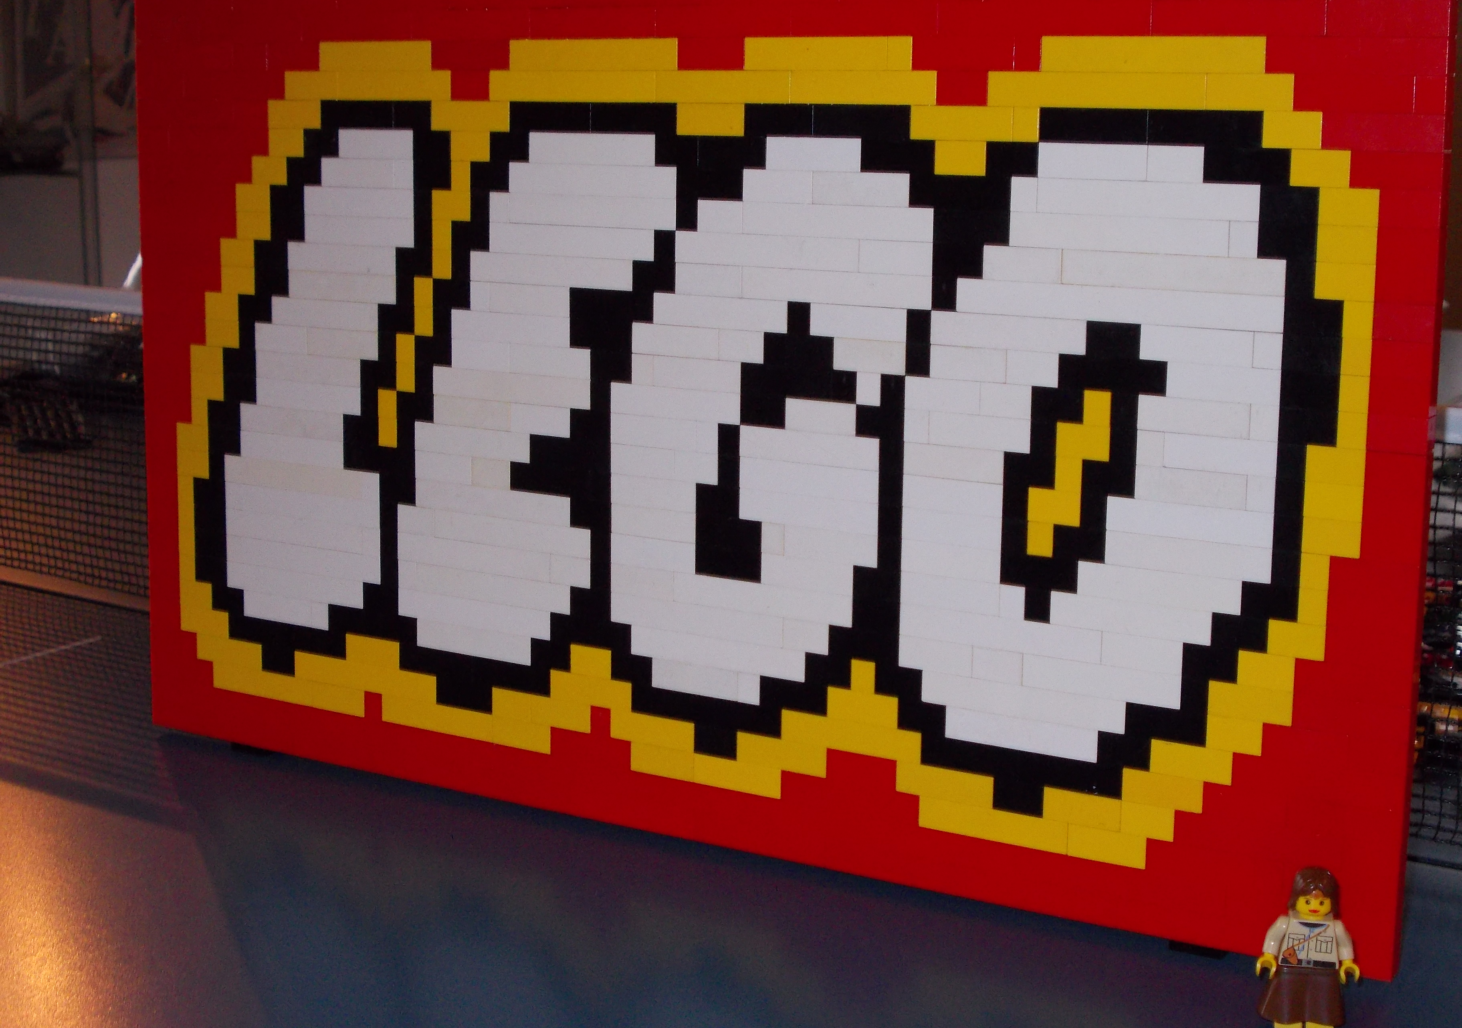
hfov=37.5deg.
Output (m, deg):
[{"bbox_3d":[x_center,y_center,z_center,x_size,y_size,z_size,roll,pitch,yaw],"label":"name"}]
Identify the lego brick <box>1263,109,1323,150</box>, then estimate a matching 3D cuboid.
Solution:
[{"bbox_3d":[0.147,-0.100,0.559,0.016,0.010,0.008,7,12,31],"label":"lego brick"}]

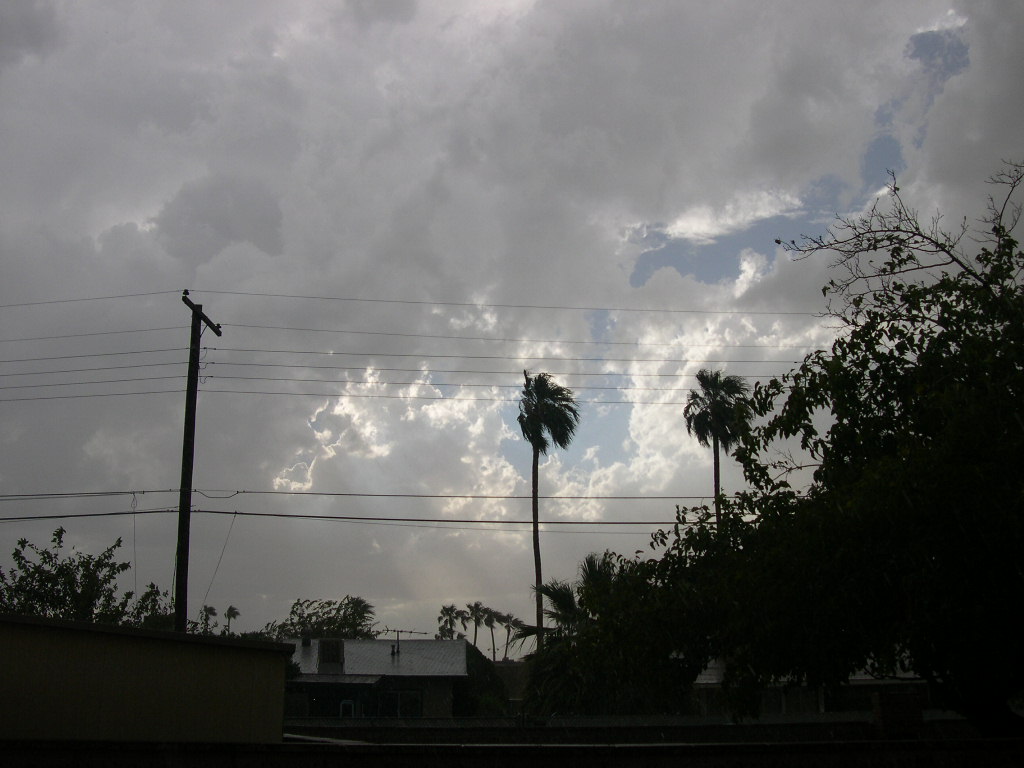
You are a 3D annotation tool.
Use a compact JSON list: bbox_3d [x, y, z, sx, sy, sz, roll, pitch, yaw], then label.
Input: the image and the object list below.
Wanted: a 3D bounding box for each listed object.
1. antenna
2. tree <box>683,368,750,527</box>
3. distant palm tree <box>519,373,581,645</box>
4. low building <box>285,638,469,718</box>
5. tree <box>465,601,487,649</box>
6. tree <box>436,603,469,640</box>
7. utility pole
[{"bbox_3d":[-4.054,9.854,43.191,1.800,1.000,2.000,4,-14,-15],"label":"antenna"},{"bbox_3d":[10.367,7.700,55.714,3.400,17.450,3.400,0,-13,0],"label":"tree"},{"bbox_3d":[1.771,7.859,56.704,3.200,17.590,3.200,0,-13,0],"label":"distant palm tree"},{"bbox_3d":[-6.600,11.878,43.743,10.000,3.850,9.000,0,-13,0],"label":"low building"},{"bbox_3d":[-4.705,32.608,144.368,3.100,9.440,3.100,0,-13,0],"label":"tree"},{"bbox_3d":[-7.511,32.163,141.391,4.000,8.950,4.000,0,-13,0],"label":"tree"},{"bbox_3d":[-6.448,3.480,22.808,0.400,10.640,2.500,0,-13,2],"label":"utility pole"}]

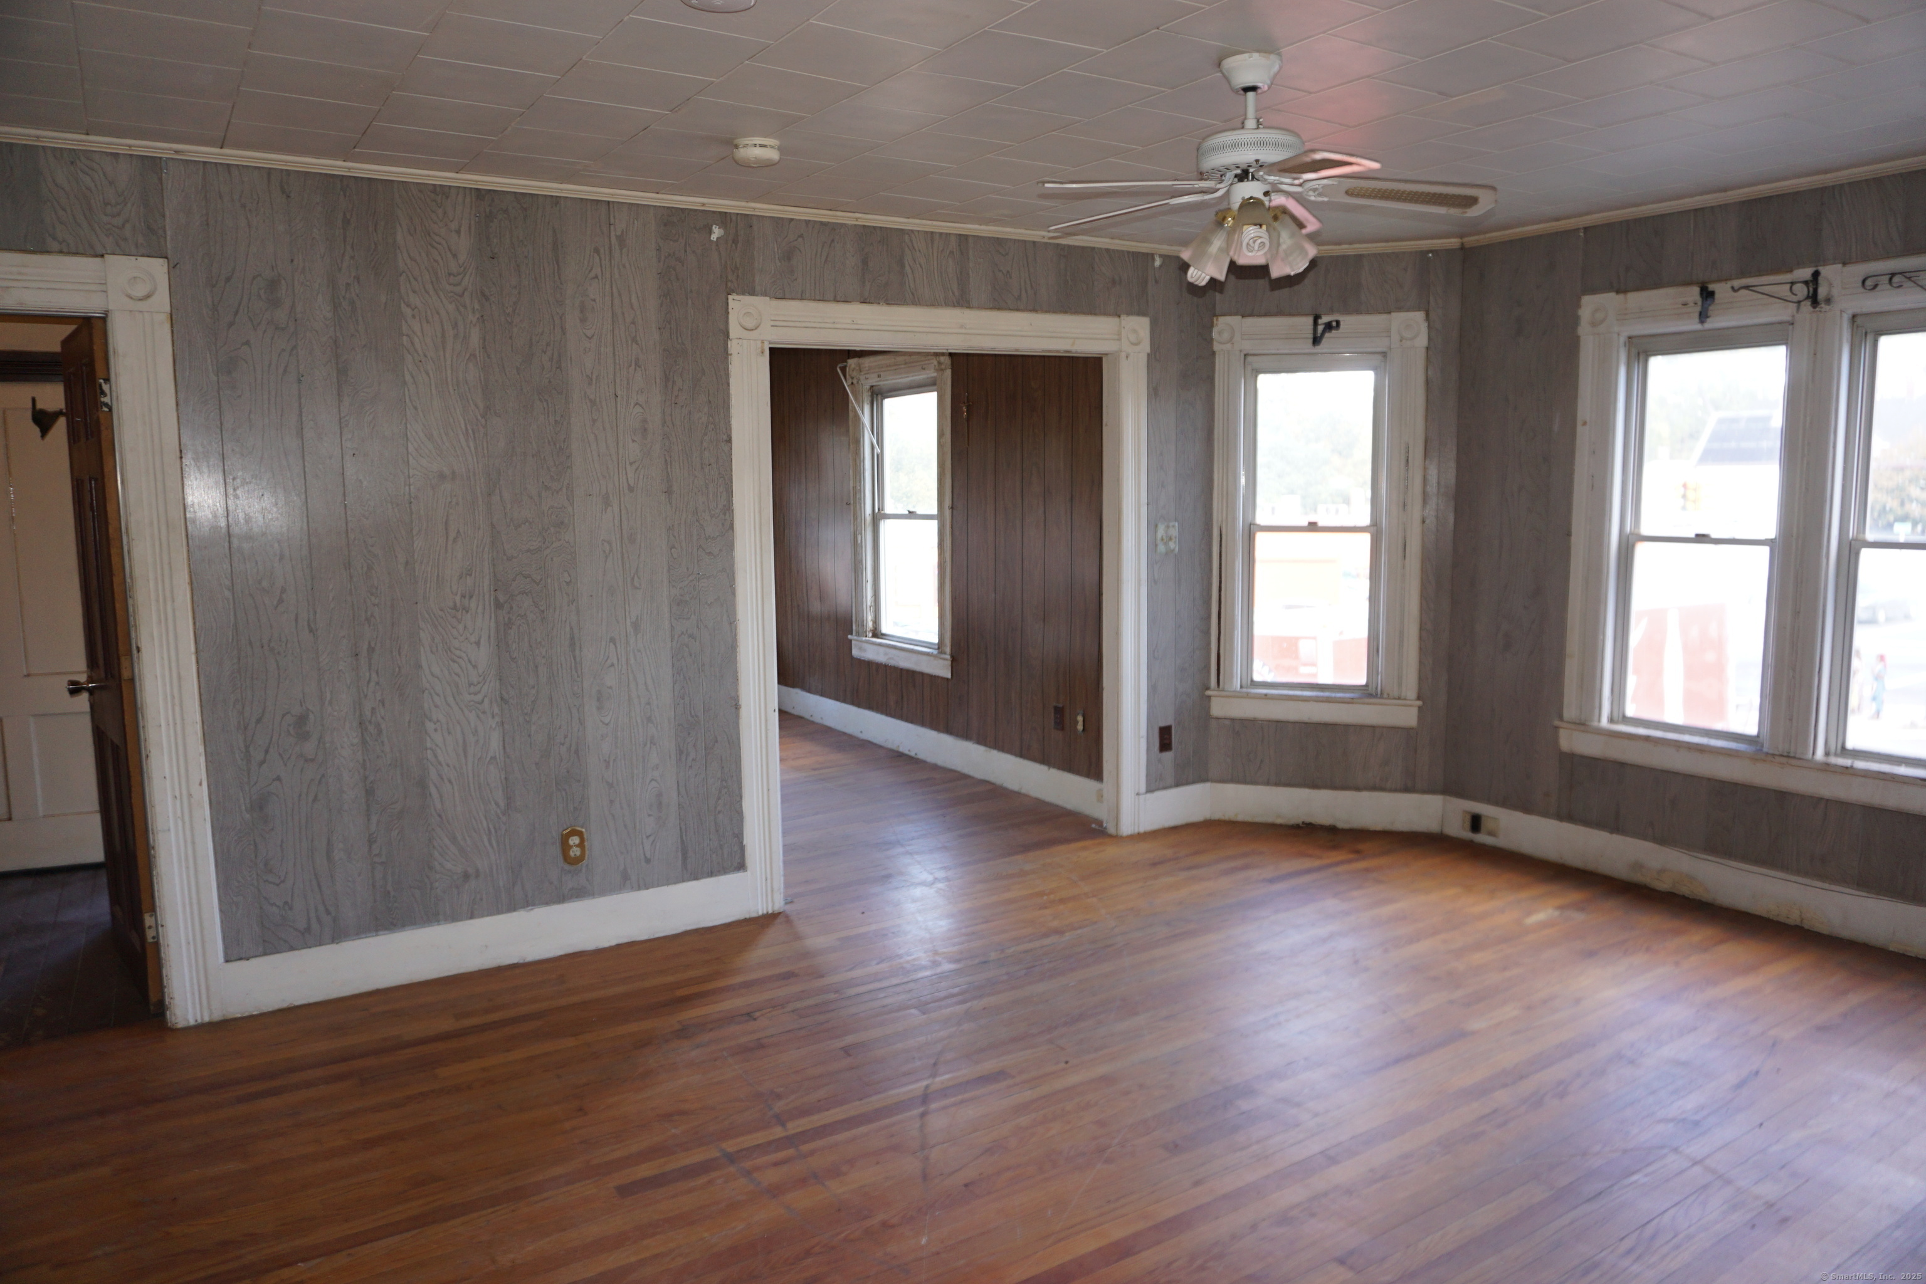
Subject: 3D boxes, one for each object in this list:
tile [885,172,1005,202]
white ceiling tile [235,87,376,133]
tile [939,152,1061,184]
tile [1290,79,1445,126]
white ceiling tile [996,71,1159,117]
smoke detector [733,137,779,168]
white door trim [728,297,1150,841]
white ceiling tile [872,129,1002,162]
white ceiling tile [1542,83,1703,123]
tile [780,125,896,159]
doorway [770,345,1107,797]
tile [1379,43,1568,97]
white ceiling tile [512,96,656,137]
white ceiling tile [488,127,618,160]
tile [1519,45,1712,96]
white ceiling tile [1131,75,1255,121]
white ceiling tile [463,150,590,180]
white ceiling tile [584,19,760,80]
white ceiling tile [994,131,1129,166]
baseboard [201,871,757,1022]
[{"bbox_3d":[-0.052,-1.436,4.075,0.305,0.018,0.305,-5,9,-33],"label":"tile"},{"bbox_3d":[-1.623,-1.307,3.168,0.303,0.016,0.303,-5,9,-33],"label":"white ceiling tile"},{"bbox_3d":[0.115,-1.403,3.822,0.305,0.018,0.305,-5,9,-33],"label":"tile"},{"bbox_3d":[0.956,-1.308,3.096,0.305,0.018,0.305,-5,9,-33],"label":"tile"},{"bbox_3d":[0.274,-1.300,3.044,0.302,0.015,0.302,-5,9,-33],"label":"white ceiling tile"},{"bbox_3d":[-0.557,-1.322,3.472,0.126,0.052,0.126,0,8,0],"label":"smoke detector"},{"bbox_3d":[-0.026,-0.169,4.945,1.807,2.165,0.130,-5,9,-31],"label":"white door trim"},{"bbox_3d":[-0.063,-1.365,3.540,0.305,0.018,0.305,-5,9,-33],"label":"white ceiling tile"},{"bbox_3d":[1.635,-1.324,3.169,0.302,0.015,0.302,-5,9,-33],"label":"white ceiling tile"},{"bbox_3d":[-0.408,-1.359,3.512,0.305,0.018,0.305,-5,9,-33],"label":"tile"},{"bbox_3d":[-0.033,-0.095,4.833,1.490,1.930,0.140,-5,9,-31],"label":"doorway"},{"bbox_3d":[1.121,-1.274,2.844,0.305,0.018,0.305,-5,9,-33],"label":"tile"},{"bbox_3d":[-0.938,-1.317,3.223,0.303,0.016,0.303,-5,9,-33],"label":"white ceiling tile"},{"bbox_3d":[-1.102,-1.350,3.474,0.302,0.015,0.302,-5,9,-33],"label":"white ceiling tile"},{"bbox_3d":[1.461,-1.286,2.888,0.302,0.015,0.302,-5,9,-33],"label":"tile"},{"bbox_3d":[0.616,-1.306,3.075,0.302,0.015,0.302,-5,9,-33],"label":"white ceiling tile"},{"bbox_3d":[-1.266,-1.382,3.726,0.302,0.015,0.302,-5,9,-33],"label":"white ceiling tile"},{"bbox_3d":[-0.603,-1.248,2.699,0.303,0.016,0.303,-5,9,-33],"label":"white ceiling tile"},{"bbox_3d":[0.281,-1.370,3.569,0.305,0.018,0.305,-5,9,-33],"label":"white ceiling tile"},{"bbox_3d":[-1.454,0.950,4.141,1.630,0.165,0.020,-5,9,-31],"label":"baseboard"}]

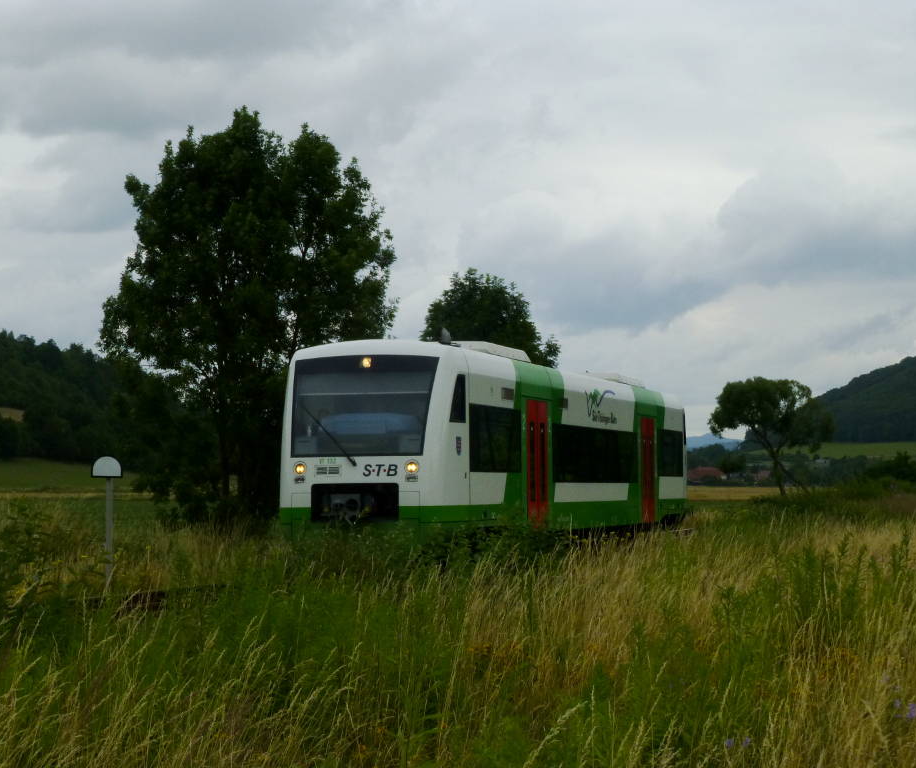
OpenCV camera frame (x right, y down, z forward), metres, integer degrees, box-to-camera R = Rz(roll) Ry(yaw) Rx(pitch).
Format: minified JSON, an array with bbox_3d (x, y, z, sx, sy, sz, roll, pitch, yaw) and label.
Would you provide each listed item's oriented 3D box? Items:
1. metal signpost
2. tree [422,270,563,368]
[{"bbox_3d":[-5.166,2.056,34.344,0.480,1.981,0.110,-1,-3,13],"label":"metal signpost"},{"bbox_3d":[1.393,0.517,103.246,6.875,11.186,6.532,0,-3,0],"label":"tree"}]

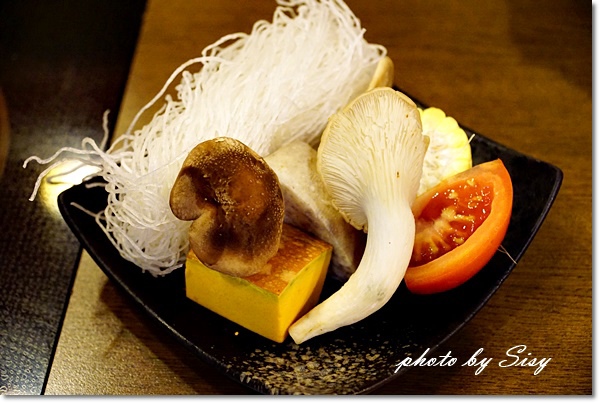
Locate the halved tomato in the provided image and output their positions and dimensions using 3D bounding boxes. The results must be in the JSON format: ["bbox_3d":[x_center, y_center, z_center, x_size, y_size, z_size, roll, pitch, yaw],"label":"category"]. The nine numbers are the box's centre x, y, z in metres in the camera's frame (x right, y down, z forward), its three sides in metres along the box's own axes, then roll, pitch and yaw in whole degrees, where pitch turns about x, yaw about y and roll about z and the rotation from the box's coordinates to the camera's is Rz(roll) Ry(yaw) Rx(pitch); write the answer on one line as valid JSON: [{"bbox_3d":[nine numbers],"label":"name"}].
[{"bbox_3d":[0.073,0.012,0.517,0.039,0.035,0.068,40,73,0],"label":"halved tomato"}]

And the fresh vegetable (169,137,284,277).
[{"bbox_3d":[-0.033,0.002,0.512,0.051,0.028,0.061,-5,68,-9],"label":"fresh vegetable"}]

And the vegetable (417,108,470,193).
[{"bbox_3d":[0.065,-0.019,0.553,0.046,0.034,0.046,-3,69,8],"label":"vegetable"}]

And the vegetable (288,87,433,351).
[{"bbox_3d":[0.028,0.009,0.506,0.048,0.036,0.117,13,78,7],"label":"vegetable"}]

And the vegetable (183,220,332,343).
[{"bbox_3d":[-0.018,0.033,0.510,0.051,0.025,0.042,22,41,26],"label":"vegetable"}]

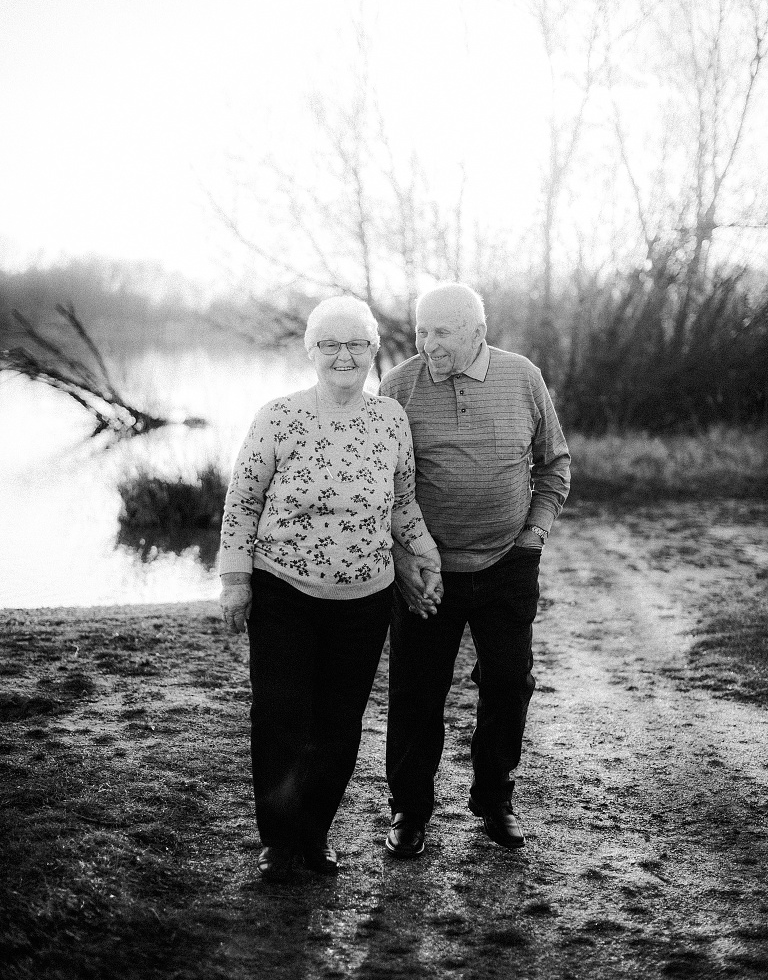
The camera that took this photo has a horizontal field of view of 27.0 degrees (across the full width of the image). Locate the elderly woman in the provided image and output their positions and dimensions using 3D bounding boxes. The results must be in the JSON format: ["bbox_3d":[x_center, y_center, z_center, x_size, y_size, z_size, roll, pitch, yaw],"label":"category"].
[{"bbox_3d":[-0.151,0.250,4.431,0.590,1.580,0.380,0,6,-2],"label":"elderly woman"}]

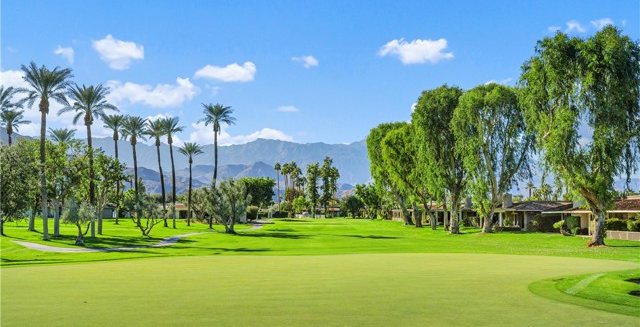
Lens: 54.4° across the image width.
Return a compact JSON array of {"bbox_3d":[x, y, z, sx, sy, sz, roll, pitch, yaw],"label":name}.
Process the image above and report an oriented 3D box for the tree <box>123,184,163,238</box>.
[{"bbox_3d":[-18.700,4.840,65.750,4.330,5.660,4.330,0,-4,0],"label":"tree"}]

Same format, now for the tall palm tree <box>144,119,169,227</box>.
[{"bbox_3d":[-25.220,1.370,95.840,3.770,16.730,3.770,0,-4,0],"label":"tall palm tree"}]

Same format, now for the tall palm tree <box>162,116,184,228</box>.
[{"bbox_3d":[-22.600,1.377,96.663,3.550,17.510,3.550,1,-4,-13],"label":"tall palm tree"}]

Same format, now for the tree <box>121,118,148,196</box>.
[{"bbox_3d":[-29.510,1.210,99.270,4.630,17.540,4.630,0,-4,0],"label":"tree"}]

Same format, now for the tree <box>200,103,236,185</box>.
[{"bbox_3d":[-15.571,0.256,95.738,5.800,19.480,5.800,1,-4,-9],"label":"tree"}]

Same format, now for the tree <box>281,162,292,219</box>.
[{"bbox_3d":[-11.574,9.154,215.722,3.450,19.060,3.450,0,-4,-3],"label":"tree"}]

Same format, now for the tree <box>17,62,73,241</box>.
[{"bbox_3d":[-25.970,-1.260,58.650,5.470,16.840,5.470,0,-4,0],"label":"tree"}]

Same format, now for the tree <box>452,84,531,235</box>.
[{"bbox_3d":[20.770,-0.750,74.720,9.970,18.040,9.970,0,-4,0],"label":"tree"}]

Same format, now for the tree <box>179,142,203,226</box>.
[{"bbox_3d":[-21.850,3.525,105.540,4.220,14.250,4.220,1,-4,-12],"label":"tree"}]

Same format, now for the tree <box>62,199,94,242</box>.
[{"bbox_3d":[-18.976,4.614,49.140,2.600,3.700,2.600,2,-5,-21],"label":"tree"}]

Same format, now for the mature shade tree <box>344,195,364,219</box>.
[{"bbox_3d":[10.490,13.358,192.286,6.940,7.550,6.940,0,-4,3],"label":"mature shade tree"}]

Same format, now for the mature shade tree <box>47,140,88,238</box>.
[{"bbox_3d":[-26.700,2.600,65.680,4.540,10.110,4.540,0,-4,0],"label":"mature shade tree"}]

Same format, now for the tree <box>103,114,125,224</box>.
[{"bbox_3d":[-36.590,0.984,110.742,3.980,19.580,3.980,1,-5,-18],"label":"tree"}]

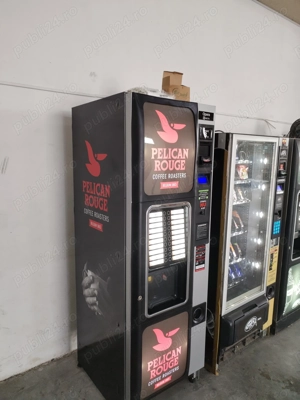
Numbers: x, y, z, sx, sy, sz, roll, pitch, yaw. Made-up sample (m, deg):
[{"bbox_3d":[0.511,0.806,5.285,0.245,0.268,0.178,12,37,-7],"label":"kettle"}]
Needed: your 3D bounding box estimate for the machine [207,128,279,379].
[{"bbox_3d":[0.577,0.326,2.610,0.730,1.690,0.750,-5,10,-39],"label":"machine"}]

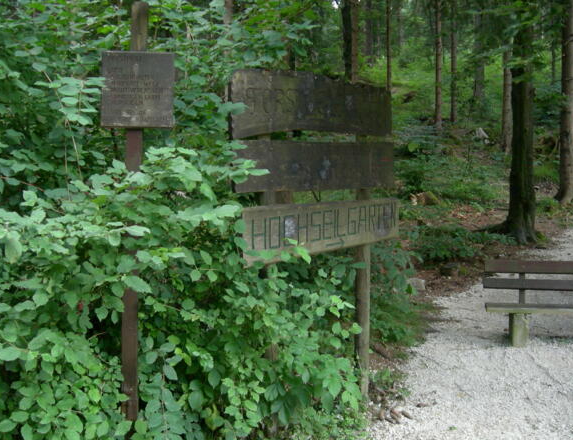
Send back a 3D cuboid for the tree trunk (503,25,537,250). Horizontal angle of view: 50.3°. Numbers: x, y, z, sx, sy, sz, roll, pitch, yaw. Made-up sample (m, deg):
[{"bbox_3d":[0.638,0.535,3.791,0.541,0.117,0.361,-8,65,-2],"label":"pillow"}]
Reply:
[{"bbox_3d":[4.696,-1.743,12.300,0.600,4.500,0.600,1,2,21],"label":"tree trunk"}]

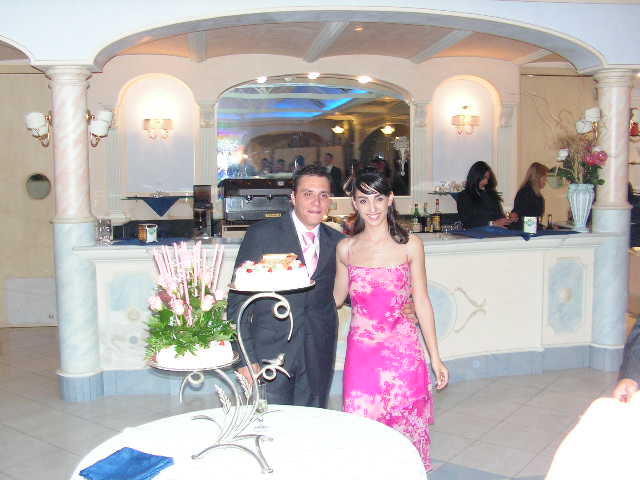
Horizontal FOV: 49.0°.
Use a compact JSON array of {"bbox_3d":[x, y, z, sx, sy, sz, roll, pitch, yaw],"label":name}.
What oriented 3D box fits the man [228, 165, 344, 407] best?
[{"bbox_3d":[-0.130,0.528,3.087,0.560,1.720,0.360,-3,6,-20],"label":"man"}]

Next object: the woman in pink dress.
[{"bbox_3d":[0.330,0.540,3.276,0.510,1.690,0.340,0,6,5],"label":"woman in pink dress"}]

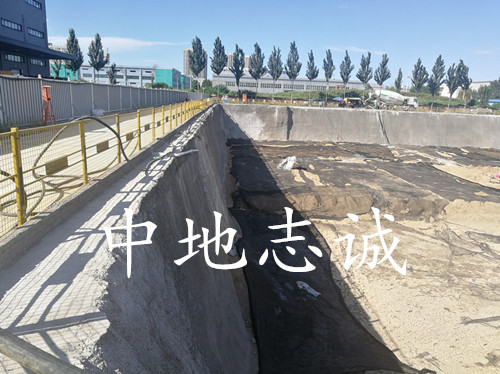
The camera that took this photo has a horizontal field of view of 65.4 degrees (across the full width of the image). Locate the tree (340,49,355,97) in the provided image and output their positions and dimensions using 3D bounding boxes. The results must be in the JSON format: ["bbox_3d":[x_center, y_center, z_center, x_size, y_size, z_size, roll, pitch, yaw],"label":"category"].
[{"bbox_3d":[18.770,-20.280,73.800,2.700,10.600,2.700,2,13,0],"label":"tree"}]

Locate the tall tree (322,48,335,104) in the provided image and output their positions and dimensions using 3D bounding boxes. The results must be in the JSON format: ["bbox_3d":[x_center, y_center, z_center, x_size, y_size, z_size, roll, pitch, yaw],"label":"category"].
[{"bbox_3d":[15.110,-20.330,73.290,2.500,10.680,2.500,2,13,0],"label":"tall tree"}]

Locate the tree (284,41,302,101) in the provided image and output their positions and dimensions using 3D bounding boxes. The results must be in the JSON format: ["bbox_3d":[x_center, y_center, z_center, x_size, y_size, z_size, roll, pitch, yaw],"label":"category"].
[{"bbox_3d":[8.230,-20.900,72.170,3.300,11.790,3.300,2,13,0],"label":"tree"}]

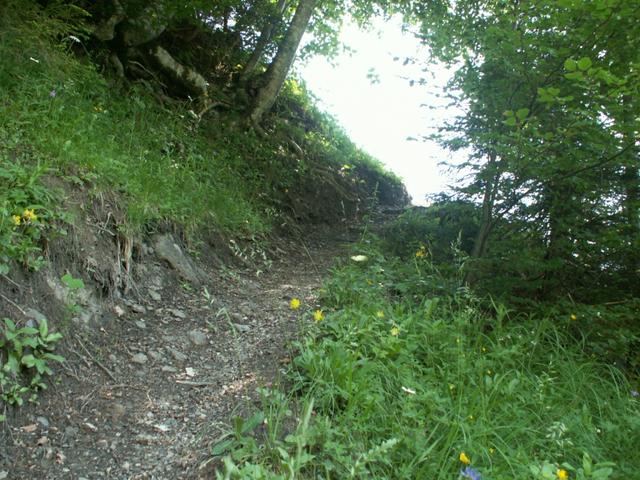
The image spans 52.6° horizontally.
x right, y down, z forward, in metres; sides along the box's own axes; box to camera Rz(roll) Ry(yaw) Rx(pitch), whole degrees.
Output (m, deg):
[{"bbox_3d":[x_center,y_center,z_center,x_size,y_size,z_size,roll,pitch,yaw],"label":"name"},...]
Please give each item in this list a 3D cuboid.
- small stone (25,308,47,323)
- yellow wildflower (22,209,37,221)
[{"bbox_3d":[-1.099,0.292,2.500,0.080,0.050,0.060,1,-2,-27],"label":"small stone"},{"bbox_3d":[-1.167,-0.102,2.600,0.053,0.047,0.048,1,-2,-27],"label":"yellow wildflower"}]

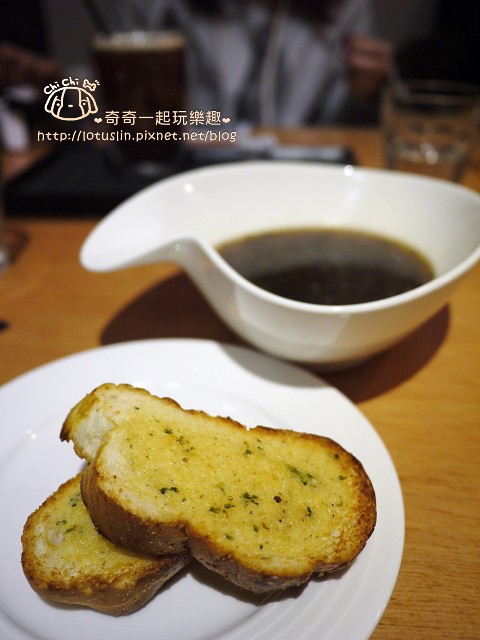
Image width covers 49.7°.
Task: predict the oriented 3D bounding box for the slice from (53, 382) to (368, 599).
[{"bbox_3d":[-0.011,0.056,0.174,0.110,0.019,0.060,14,32,12],"label":"slice"}]

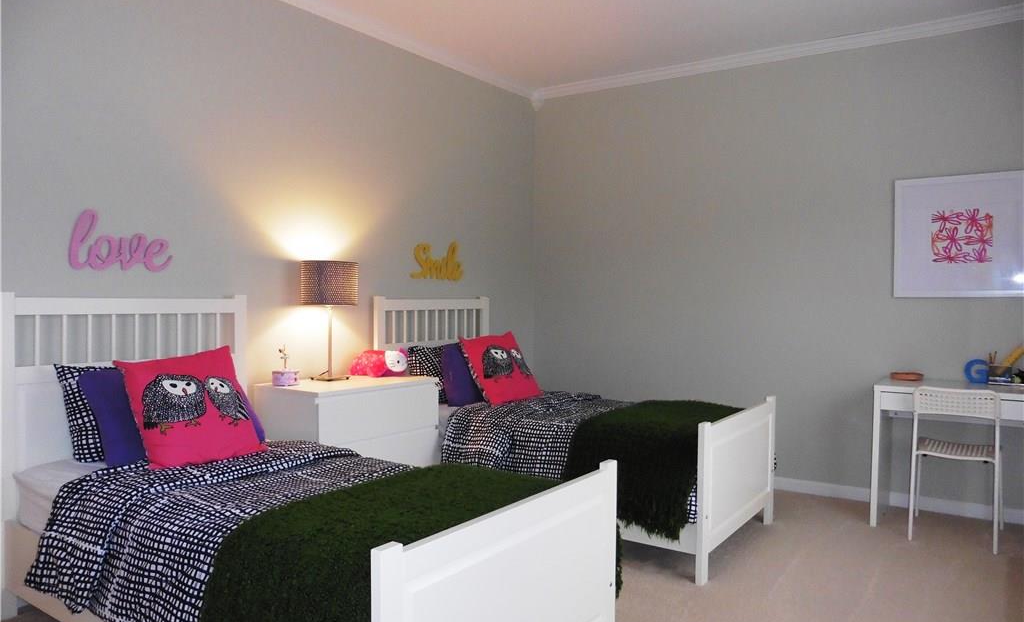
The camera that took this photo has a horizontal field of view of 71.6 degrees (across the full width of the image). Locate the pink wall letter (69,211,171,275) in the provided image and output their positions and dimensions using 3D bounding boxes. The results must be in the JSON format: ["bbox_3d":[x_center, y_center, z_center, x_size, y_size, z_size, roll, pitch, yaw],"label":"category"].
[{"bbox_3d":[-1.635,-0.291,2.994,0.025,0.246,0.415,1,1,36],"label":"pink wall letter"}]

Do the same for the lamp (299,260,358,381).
[{"bbox_3d":[-0.933,0.042,3.652,0.285,0.615,0.285,0,1,0],"label":"lamp"}]

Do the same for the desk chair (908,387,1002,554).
[{"bbox_3d":[2.262,0.758,3.616,0.390,0.770,0.480,1,1,36],"label":"desk chair"}]

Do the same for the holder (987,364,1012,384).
[{"bbox_3d":[2.575,0.338,3.749,0.105,0.105,0.090,1,1,36],"label":"holder"}]

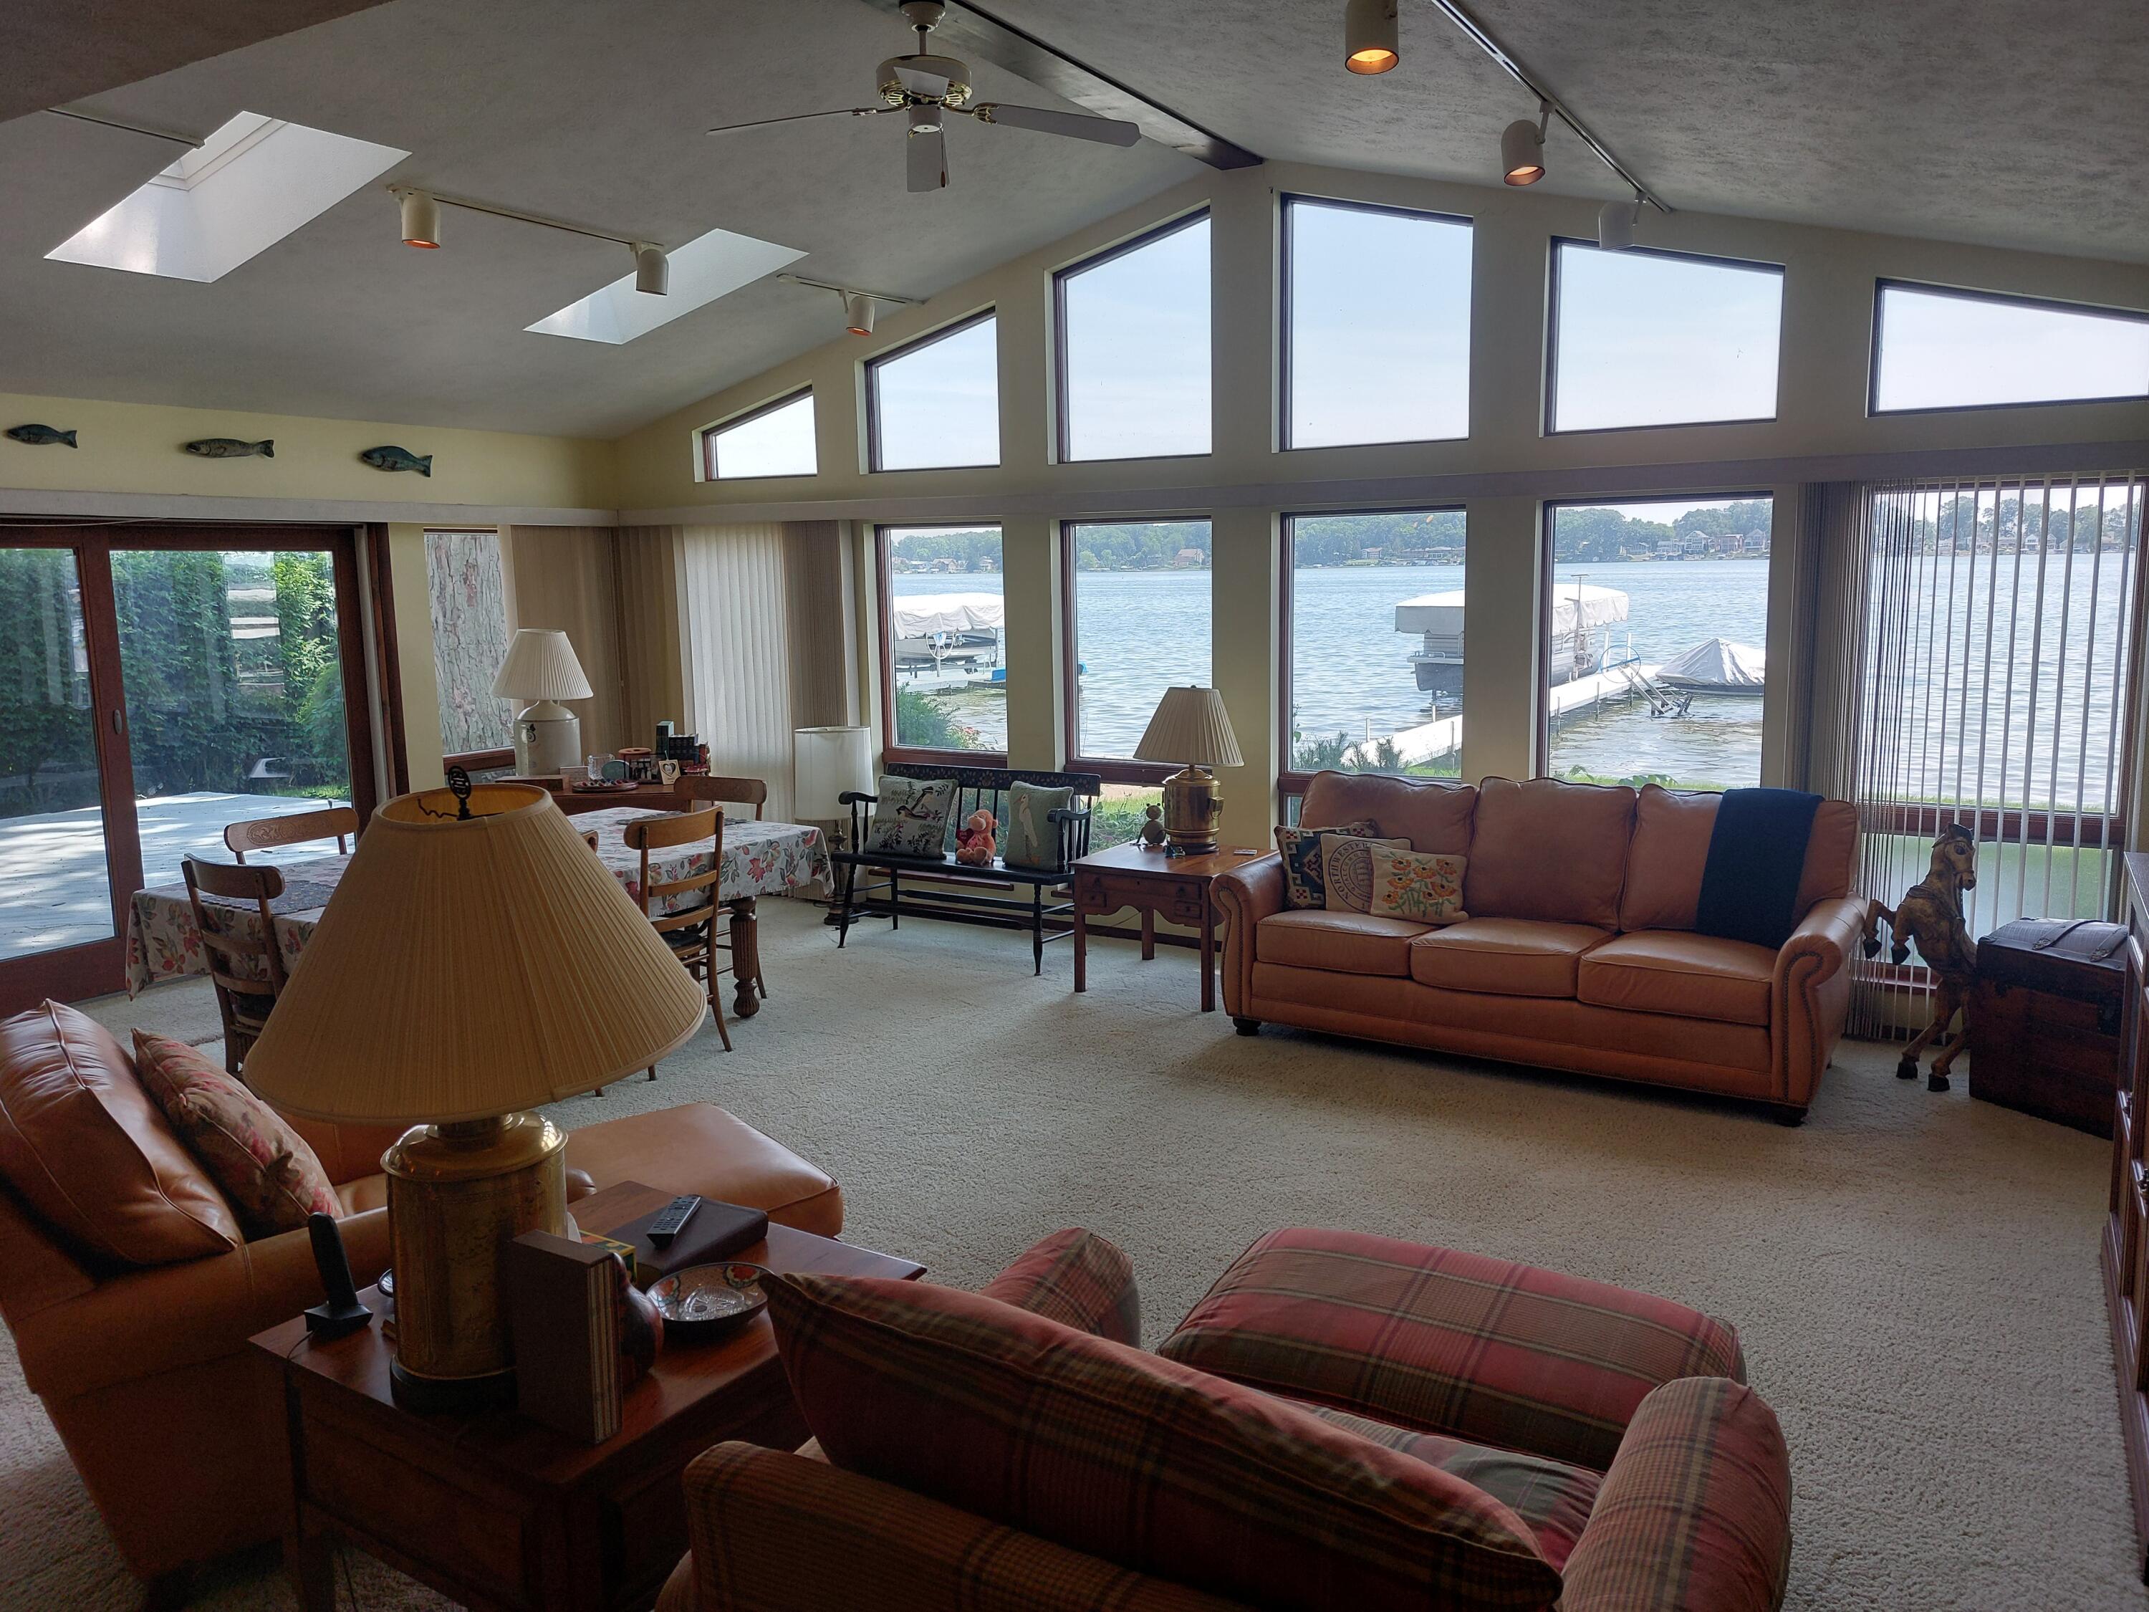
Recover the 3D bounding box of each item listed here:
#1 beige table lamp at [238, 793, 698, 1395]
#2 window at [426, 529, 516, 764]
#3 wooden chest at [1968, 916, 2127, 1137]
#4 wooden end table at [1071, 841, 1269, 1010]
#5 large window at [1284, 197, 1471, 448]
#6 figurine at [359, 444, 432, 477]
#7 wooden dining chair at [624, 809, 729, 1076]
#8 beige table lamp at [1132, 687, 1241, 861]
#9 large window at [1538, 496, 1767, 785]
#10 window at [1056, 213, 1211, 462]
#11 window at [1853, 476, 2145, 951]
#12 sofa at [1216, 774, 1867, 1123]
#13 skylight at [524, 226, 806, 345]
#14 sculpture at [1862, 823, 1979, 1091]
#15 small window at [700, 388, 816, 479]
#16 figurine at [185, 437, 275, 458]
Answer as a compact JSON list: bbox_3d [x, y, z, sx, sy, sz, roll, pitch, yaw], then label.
[{"bbox_3d":[-0.878,0.406,2.204,0.595,0.933,0.595,4,11,30],"label":"beige table lamp"},{"bbox_3d":[-3.387,-0.896,8.352,0.100,1.290,0.539,5,11,32],"label":"window"},{"bbox_3d":[3.420,0.718,4.728,0.500,0.585,0.800,-6,10,-29],"label":"wooden chest"},{"bbox_3d":[0.428,0.486,6.348,0.669,0.545,0.667,4,11,30],"label":"wooden end table"},{"bbox_3d":[1.311,-2.137,6.480,0.898,1.118,0.100,5,11,32],"label":"large window"},{"bbox_3d":[-3.347,-1.712,7.376,0.060,0.140,0.380,4,11,30],"label":"figurine"},{"bbox_3d":[-1.672,0.502,5.764,0.500,0.961,0.480,5,11,32],"label":"wooden dining chair"},{"bbox_3d":[0.497,-0.160,6.388,0.475,0.710,0.475,-1,9,0],"label":"beige table lamp"},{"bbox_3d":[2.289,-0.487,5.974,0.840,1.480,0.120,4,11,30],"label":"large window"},{"bbox_3d":[0.253,-2.049,6.582,0.780,1.015,0.100,4,11,30],"label":"window"},{"bbox_3d":[3.305,-0.304,5.395,0.840,1.700,0.120,4,11,30],"label":"window"},{"bbox_3d":[1.729,0.426,5.741,2.266,1.019,0.926,5,11,32],"label":"sofa"},{"bbox_3d":[-1.864,-2.366,6.753,1.250,0.120,0.575,-11,2,33],"label":"skylight"},{"bbox_3d":[2.793,0.493,4.901,0.350,0.884,0.200,0,9,5],"label":"sculpture"},{"bbox_3d":[-1.783,-2.107,8.468,0.916,0.477,0.100,5,11,32],"label":"small window"},{"bbox_3d":[-4.004,-1.702,7.089,0.045,0.095,0.425,5,11,32],"label":"figurine"}]

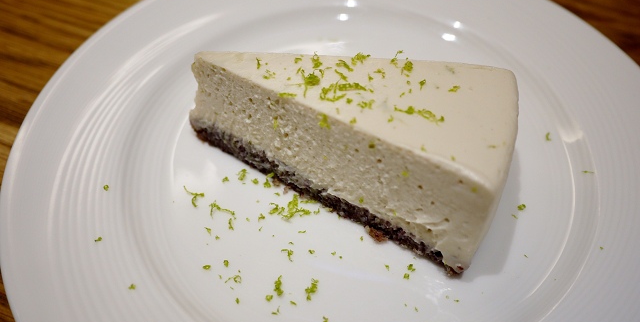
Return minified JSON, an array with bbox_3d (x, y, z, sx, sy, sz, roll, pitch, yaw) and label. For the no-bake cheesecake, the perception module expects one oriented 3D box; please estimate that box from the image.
[{"bbox_3d":[0.007,-0.010,0.177,0.107,0.039,0.056,15,49,10],"label":"no-bake cheesecake"}]

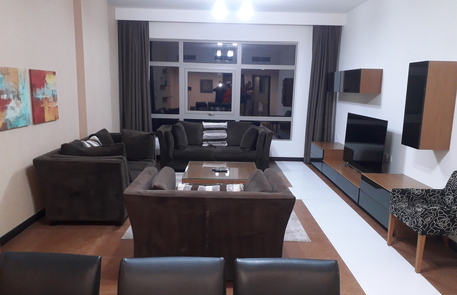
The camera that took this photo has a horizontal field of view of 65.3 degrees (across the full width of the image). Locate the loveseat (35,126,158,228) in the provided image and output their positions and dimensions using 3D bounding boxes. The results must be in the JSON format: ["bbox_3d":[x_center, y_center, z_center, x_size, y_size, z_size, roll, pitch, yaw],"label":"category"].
[{"bbox_3d":[-1.640,0.306,4.946,1.018,0.819,2.194,1,10,-1],"label":"loveseat"}]

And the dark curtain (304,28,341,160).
[{"bbox_3d":[1.994,-1.080,7.484,0.644,2.846,0.223,1,10,-1],"label":"dark curtain"}]

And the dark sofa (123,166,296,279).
[{"bbox_3d":[-0.155,0.652,3.282,1.320,0.771,1.034,1,10,-1],"label":"dark sofa"}]

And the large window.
[{"bbox_3d":[-0.187,-1.223,7.701,3.283,2.099,0.111,1,10,-1],"label":"large window"}]

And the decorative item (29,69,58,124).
[{"bbox_3d":[-2.176,-0.604,4.254,0.040,0.612,0.636,1,10,-1],"label":"decorative item"}]

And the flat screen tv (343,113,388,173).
[{"bbox_3d":[2.088,-0.025,5.529,0.072,0.898,1.495,1,10,-1],"label":"flat screen tv"}]

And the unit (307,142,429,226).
[{"bbox_3d":[2.093,0.425,5.842,0.588,0.445,3.625,1,10,-1],"label":"unit"}]

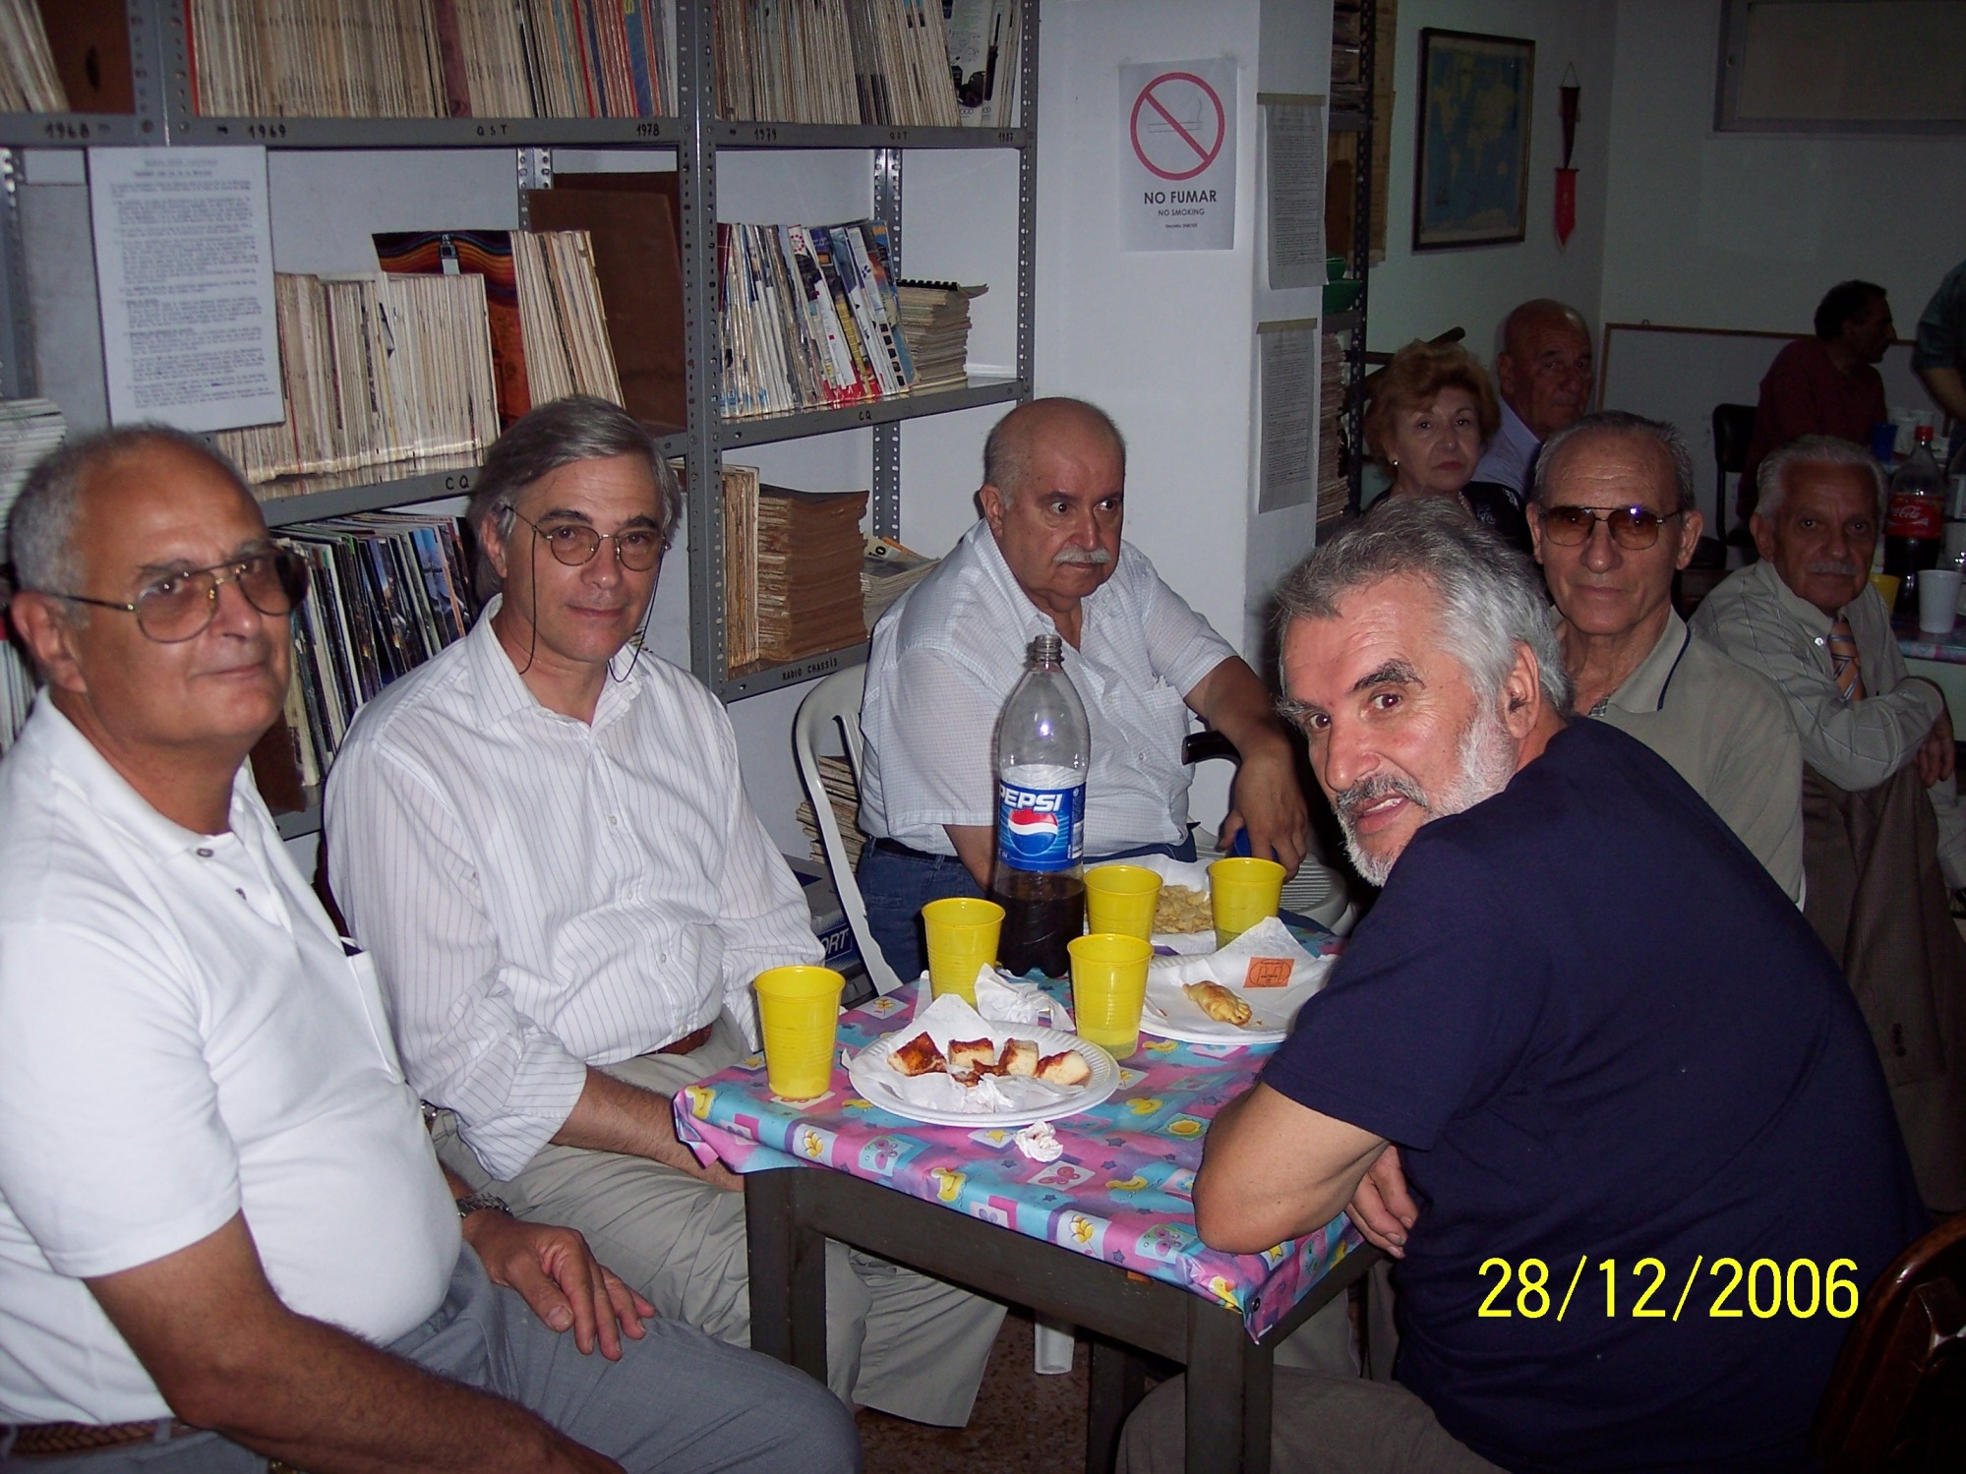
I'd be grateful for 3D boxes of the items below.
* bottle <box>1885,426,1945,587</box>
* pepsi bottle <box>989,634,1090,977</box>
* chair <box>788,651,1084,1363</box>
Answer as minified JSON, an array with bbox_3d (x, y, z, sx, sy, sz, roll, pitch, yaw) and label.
[{"bbox_3d":[1.580,-0.369,3.750,0.093,0.320,0.093,-5,16,-19],"label":"bottle"},{"bbox_3d":[0.052,0.059,1.990,0.089,0.304,0.089,2,15,8],"label":"pepsi bottle"},{"bbox_3d":[0.089,0.306,2.954,0.460,0.830,0.530,-13,20,-40],"label":"chair"}]

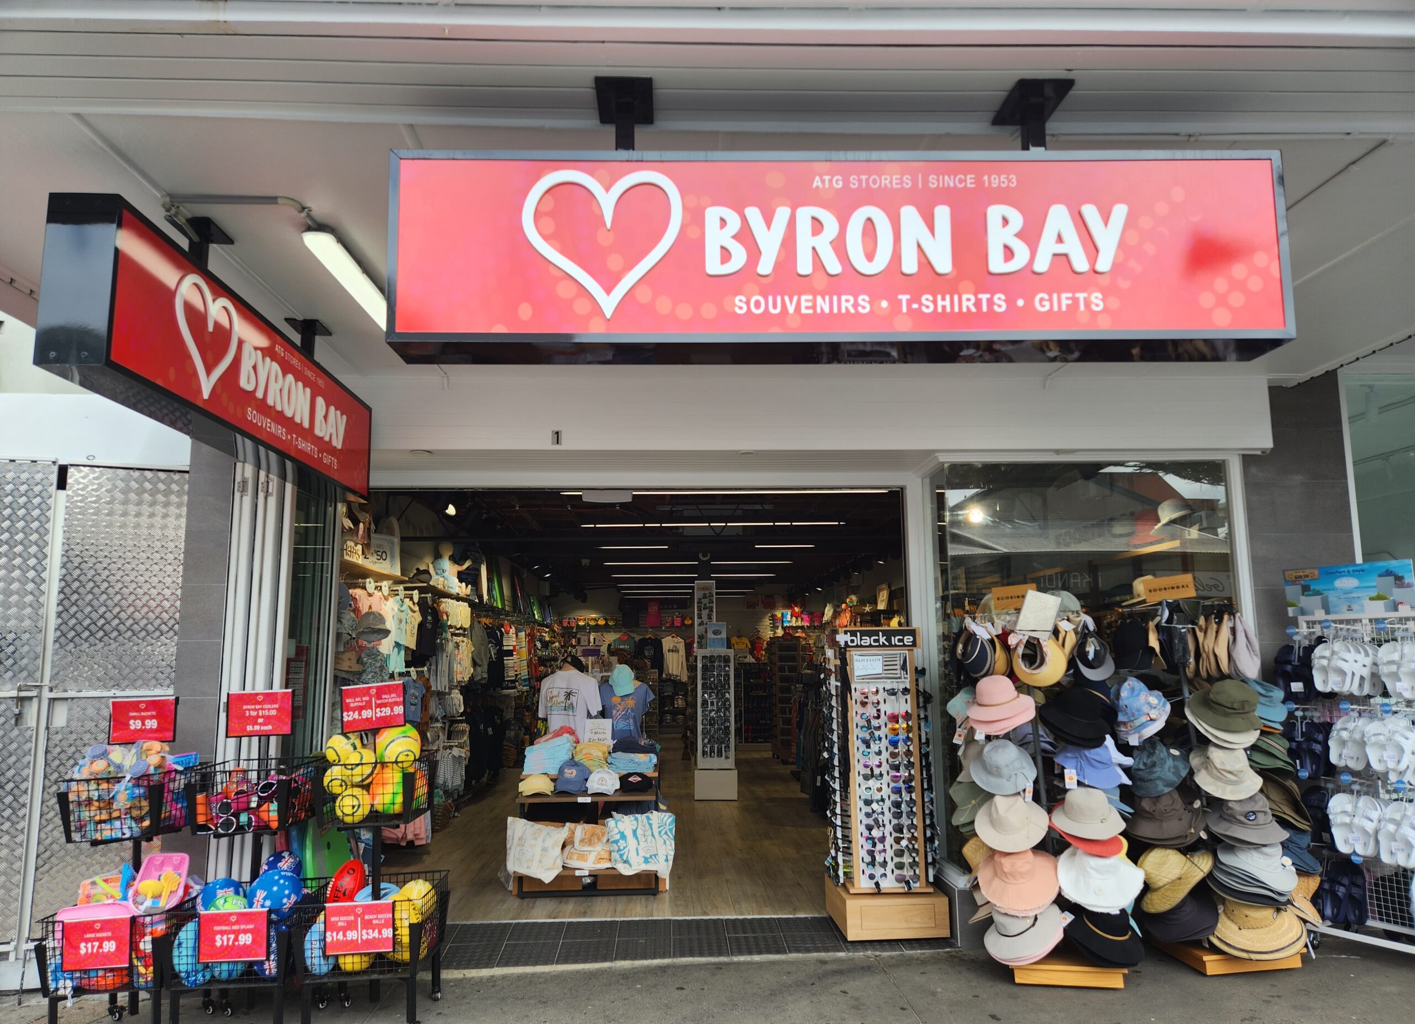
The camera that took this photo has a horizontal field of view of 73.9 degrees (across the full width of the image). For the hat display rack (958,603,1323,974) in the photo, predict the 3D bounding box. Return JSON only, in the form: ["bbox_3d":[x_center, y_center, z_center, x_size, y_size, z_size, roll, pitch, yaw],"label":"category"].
[{"bbox_3d":[2.275,1.446,5.089,1.880,1.930,0.820,0,-8,-6],"label":"hat display rack"}]

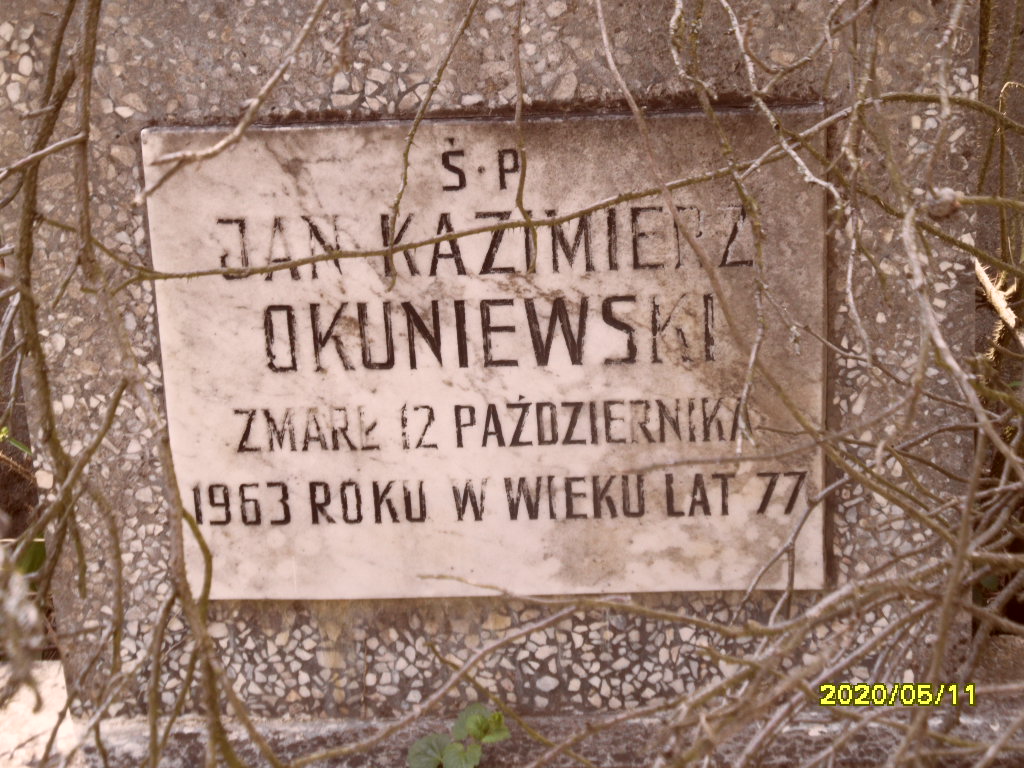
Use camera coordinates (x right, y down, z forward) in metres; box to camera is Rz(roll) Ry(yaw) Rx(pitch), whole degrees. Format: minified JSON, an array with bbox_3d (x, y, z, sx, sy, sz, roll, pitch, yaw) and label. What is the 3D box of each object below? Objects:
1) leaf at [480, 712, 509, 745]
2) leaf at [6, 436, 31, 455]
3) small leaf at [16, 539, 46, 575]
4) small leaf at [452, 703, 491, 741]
[{"bbox_3d":[-0.012,0.239,2.060,0.022,0.020,0.016,-3,25,-2],"label":"leaf"},{"bbox_3d":[-0.373,0.047,2.240,0.020,0.014,0.012,-3,25,-2],"label":"leaf"},{"bbox_3d":[-0.369,0.134,2.280,0.027,0.030,0.017,-3,25,-2],"label":"small leaf"},{"bbox_3d":[-0.028,0.236,2.070,0.027,0.023,0.018,-3,25,-2],"label":"small leaf"}]

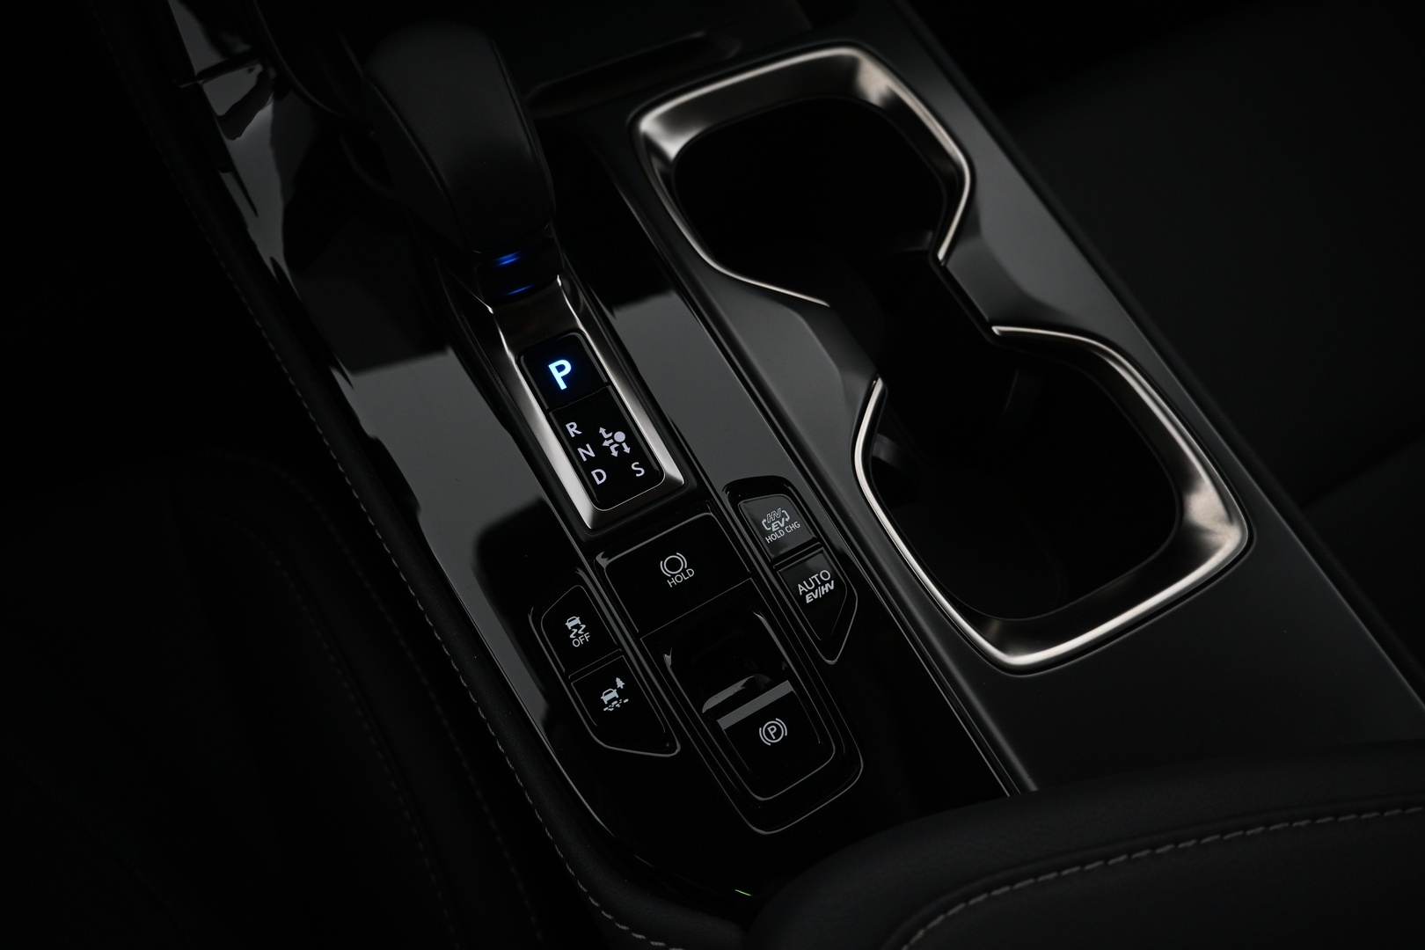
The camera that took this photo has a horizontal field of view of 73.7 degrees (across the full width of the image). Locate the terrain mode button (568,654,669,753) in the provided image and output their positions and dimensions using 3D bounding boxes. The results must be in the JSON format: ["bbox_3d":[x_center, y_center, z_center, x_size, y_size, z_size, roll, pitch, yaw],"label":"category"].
[{"bbox_3d":[-0.026,0.068,0.269,0.017,0.006,0.029,-26,74,-18],"label":"terrain mode button"}]

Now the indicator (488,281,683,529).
[{"bbox_3d":[-0.044,-0.022,0.304,0.032,0.012,0.083,-26,74,-18],"label":"indicator"}]

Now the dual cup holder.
[{"bbox_3d":[0.068,-0.038,0.367,0.103,0.082,0.232,-26,74,-18],"label":"dual cup holder"}]

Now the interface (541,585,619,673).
[{"bbox_3d":[-0.040,0.046,0.277,0.017,0.006,0.022,-26,74,-18],"label":"interface"}]

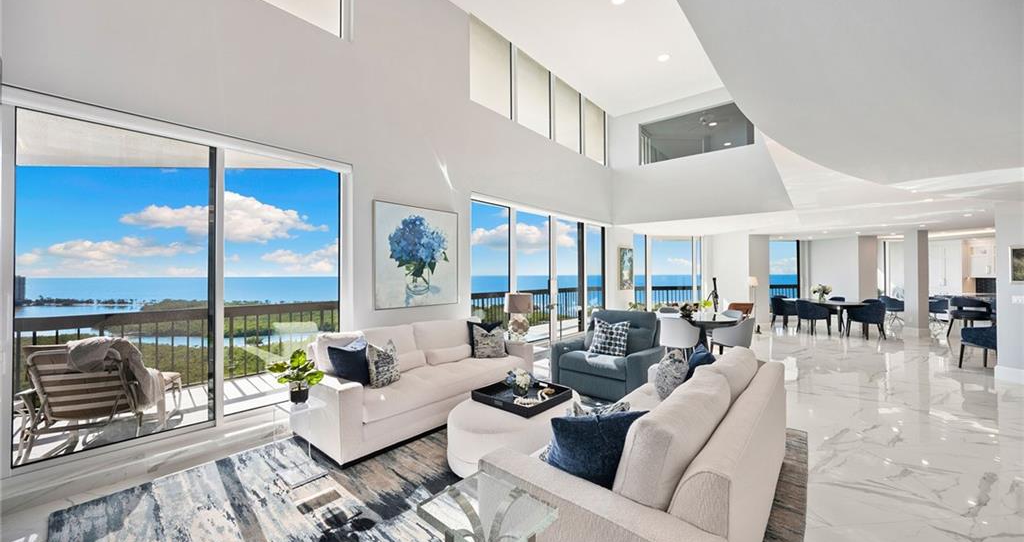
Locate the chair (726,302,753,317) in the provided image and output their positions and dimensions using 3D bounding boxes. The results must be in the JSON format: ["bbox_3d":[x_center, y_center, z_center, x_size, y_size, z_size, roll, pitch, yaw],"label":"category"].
[{"bbox_3d":[4.900,1.105,7.920,0.570,0.800,0.570,0,-1,-32],"label":"chair"}]

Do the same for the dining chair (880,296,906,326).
[{"bbox_3d":[11.003,1.112,10.651,0.600,0.800,0.620,-1,-1,41],"label":"dining chair"}]

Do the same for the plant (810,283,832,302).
[{"bbox_3d":[7.374,0.512,8.806,0.460,0.500,0.470,-1,-1,41],"label":"plant"}]

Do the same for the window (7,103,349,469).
[{"bbox_3d":[-2.700,0.123,3.380,0.100,2.520,2.380,-1,-1,42],"label":"window"}]

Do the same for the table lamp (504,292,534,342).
[{"bbox_3d":[0.100,0.633,5.100,0.400,0.680,0.400,0,-1,0],"label":"table lamp"}]

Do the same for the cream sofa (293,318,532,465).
[{"bbox_3d":[-0.870,1.044,3.956,0.967,0.880,2.329,-1,-1,41],"label":"cream sofa"}]

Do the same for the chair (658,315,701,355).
[{"bbox_3d":[2.620,1.094,5.750,0.580,0.800,0.590,0,-1,-38],"label":"chair"}]

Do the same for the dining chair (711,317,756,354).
[{"bbox_3d":[3.430,1.087,5.676,0.550,0.800,0.570,0,-1,-42],"label":"dining chair"}]

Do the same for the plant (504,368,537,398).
[{"bbox_3d":[0.066,0.908,3.020,0.240,0.215,0.255,0,-1,0],"label":"plant"}]

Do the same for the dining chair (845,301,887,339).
[{"bbox_3d":[7.900,1.081,8.260,0.580,0.830,0.580,0,-1,-20],"label":"dining chair"}]

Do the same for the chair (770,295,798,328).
[{"bbox_3d":[7.250,1.098,9.800,0.580,0.830,0.580,0,-1,7],"label":"chair"}]

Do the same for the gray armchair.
[{"bbox_3d":[1.213,1.004,4.641,1.056,0.960,0.950,-1,-1,40],"label":"gray armchair"}]

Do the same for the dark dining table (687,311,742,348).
[{"bbox_3d":[3.076,1.112,6.070,1.380,0.760,1.380,-1,-1,41],"label":"dark dining table"}]

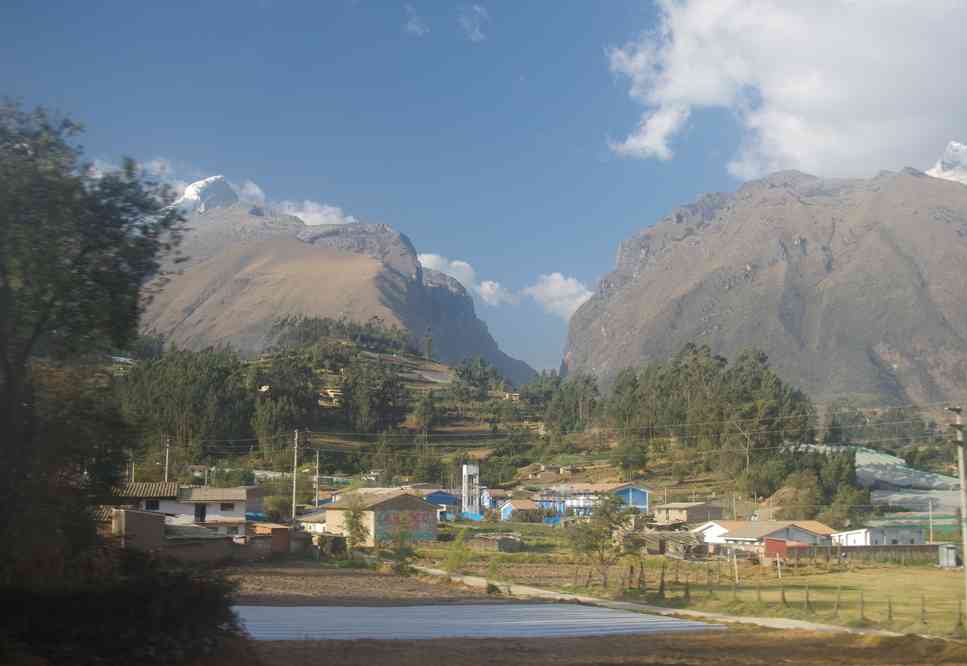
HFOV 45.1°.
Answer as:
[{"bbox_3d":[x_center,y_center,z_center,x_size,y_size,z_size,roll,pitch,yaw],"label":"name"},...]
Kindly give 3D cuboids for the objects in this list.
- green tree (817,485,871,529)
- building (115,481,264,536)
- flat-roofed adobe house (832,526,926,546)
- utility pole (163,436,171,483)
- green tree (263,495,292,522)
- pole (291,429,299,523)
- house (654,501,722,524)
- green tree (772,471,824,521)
[{"bbox_3d":[54.990,26.720,178.550,7.640,6.970,7.260,-3,-9,17],"label":"green tree"},{"bbox_3d":[-31.776,19.192,124.721,14.300,6.200,6.600,1,-9,-6],"label":"building"},{"bbox_3d":[48.590,25.840,143.270,8.200,3.450,6.500,3,-10,-19],"label":"flat-roofed adobe house"},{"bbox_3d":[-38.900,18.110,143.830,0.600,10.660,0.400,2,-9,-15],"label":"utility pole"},{"bbox_3d":[-21.198,18.780,120.339,3.100,4.400,3.100,0,-9,0],"label":"green tree"},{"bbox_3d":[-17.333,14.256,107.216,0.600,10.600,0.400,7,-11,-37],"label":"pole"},{"bbox_3d":[32.240,28.546,185.218,7.700,3.500,6.600,8,-12,-42],"label":"house"},{"bbox_3d":[52.540,27.520,195.690,7.840,8.810,7.440,-2,-9,15],"label":"green tree"}]

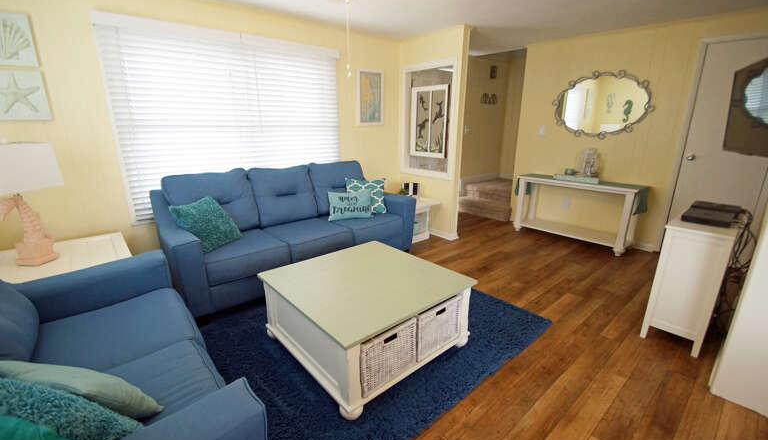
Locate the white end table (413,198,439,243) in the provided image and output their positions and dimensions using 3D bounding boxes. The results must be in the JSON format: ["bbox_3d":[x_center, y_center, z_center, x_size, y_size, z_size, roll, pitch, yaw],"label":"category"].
[{"bbox_3d":[0.236,-0.024,3.991,0.558,0.477,0.732,-12,19,-37],"label":"white end table"}]

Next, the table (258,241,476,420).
[{"bbox_3d":[-0.109,0.544,1.938,0.906,0.418,0.939,-13,19,-39],"label":"table"}]

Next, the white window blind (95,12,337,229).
[{"bbox_3d":[-1.280,-0.901,3.082,2.036,1.581,0.062,-12,19,-37],"label":"white window blind"}]

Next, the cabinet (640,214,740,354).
[{"bbox_3d":[2.002,0.348,2.052,0.790,0.719,0.270,-12,19,-37],"label":"cabinet"}]

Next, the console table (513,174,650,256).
[{"bbox_3d":[2.242,-0.097,3.784,0.446,0.688,1.259,-12,19,-37],"label":"console table"}]

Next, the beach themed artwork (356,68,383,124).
[{"bbox_3d":[-0.157,-1.481,3.892,0.391,0.629,0.031,-12,19,-37],"label":"beach themed artwork"}]

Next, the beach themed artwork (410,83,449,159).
[{"bbox_3d":[0.539,-1.161,3.826,0.043,0.805,0.593,-12,19,-37],"label":"beach themed artwork"}]

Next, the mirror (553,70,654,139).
[{"bbox_3d":[2.393,-1.283,3.575,0.043,0.722,1.012,-12,19,-37],"label":"mirror"}]

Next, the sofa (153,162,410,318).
[{"bbox_3d":[-0.794,-0.014,3.045,2.170,0.961,0.887,-12,19,-37],"label":"sofa"}]

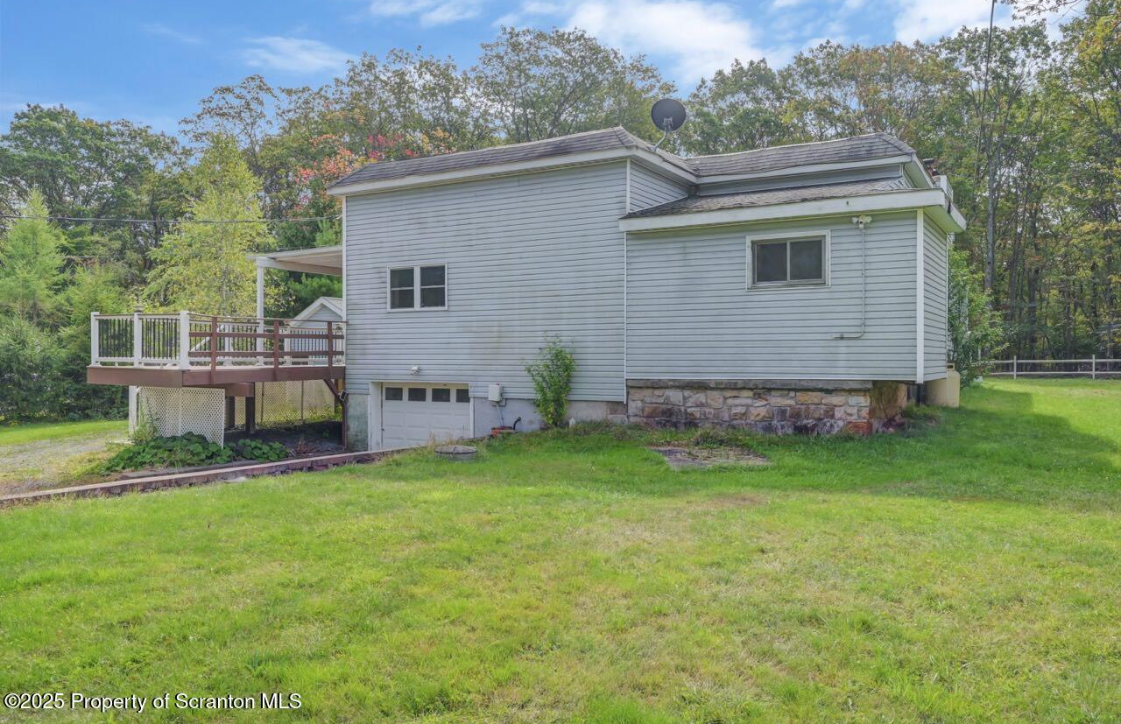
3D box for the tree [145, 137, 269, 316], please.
[{"bbox_3d":[-11.330,-2.967,25.000,4.222,8.535,4.222,0,0,0],"label":"tree"}]

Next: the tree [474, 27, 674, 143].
[{"bbox_3d":[0.646,-7.578,37.000,9.749,16.757,9.749,0,0,0],"label":"tree"}]

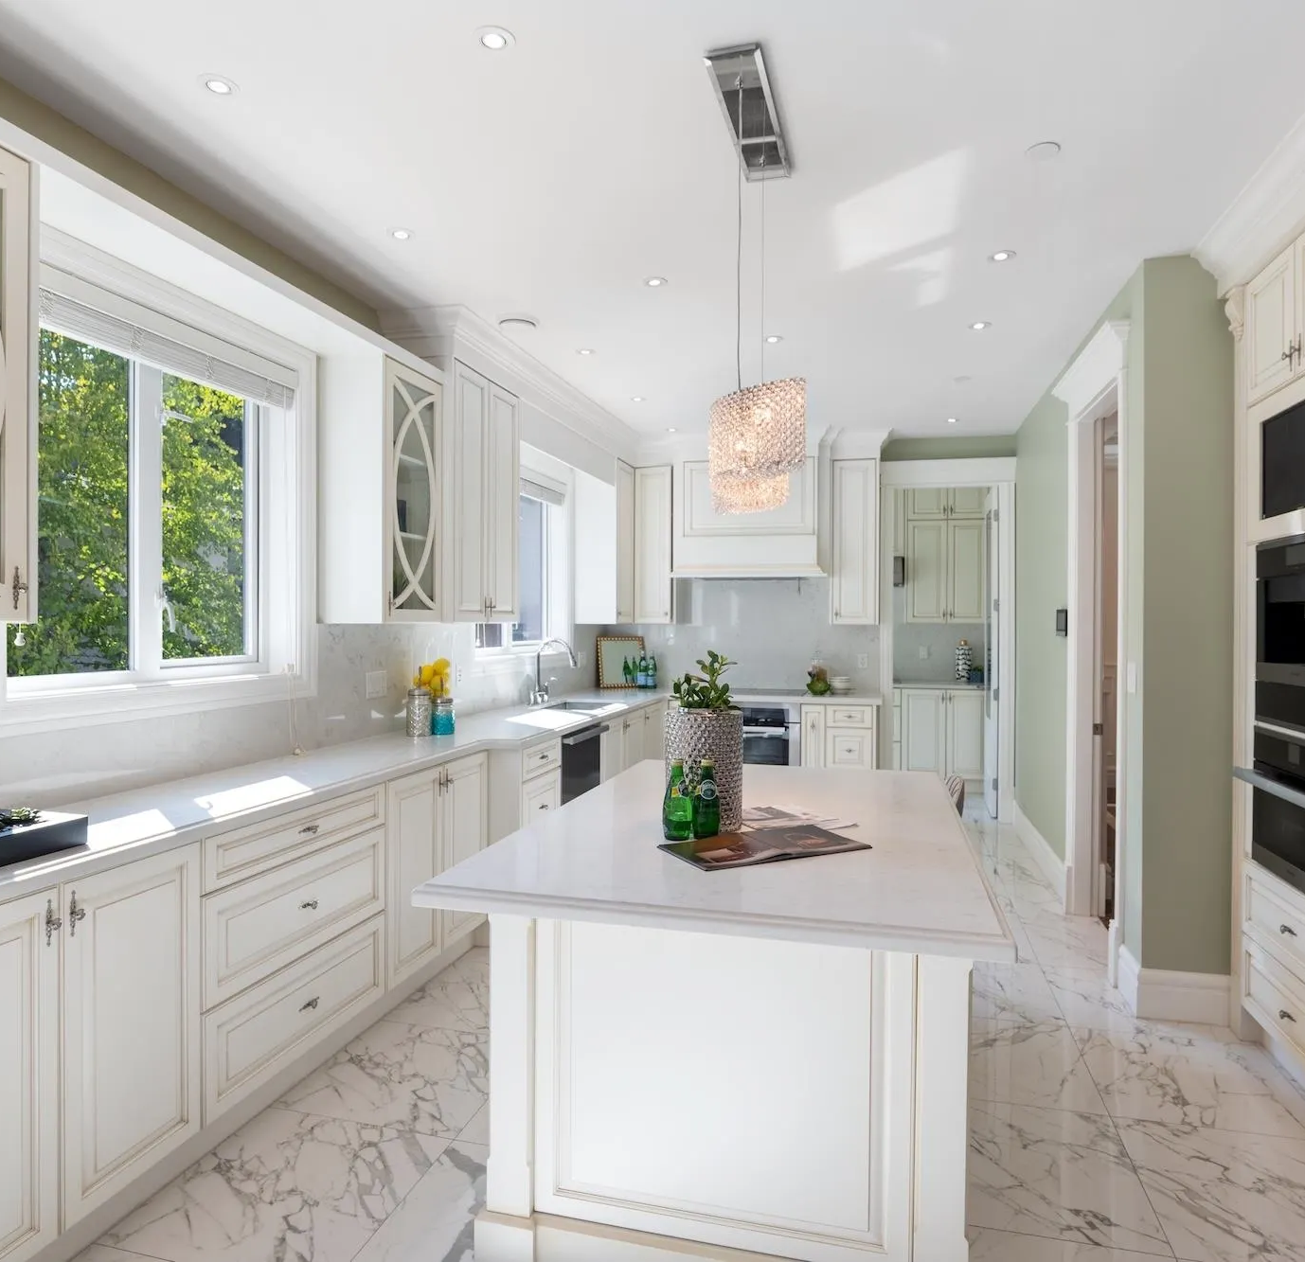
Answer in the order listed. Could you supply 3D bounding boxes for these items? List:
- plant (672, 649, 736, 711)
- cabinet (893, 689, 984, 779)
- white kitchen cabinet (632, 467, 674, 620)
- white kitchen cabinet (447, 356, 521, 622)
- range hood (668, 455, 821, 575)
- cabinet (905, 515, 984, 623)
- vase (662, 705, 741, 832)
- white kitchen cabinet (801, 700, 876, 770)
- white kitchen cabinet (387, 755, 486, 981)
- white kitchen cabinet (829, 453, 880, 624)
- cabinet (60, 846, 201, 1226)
[{"bbox_3d":[0.127,0.125,2.064,0.155,0.160,0.150,0,0,15],"label":"plant"},{"bbox_3d":[2.545,0.877,7.392,0.730,0.770,0.600,0,0,15],"label":"cabinet"},{"bbox_3d":[0.051,-0.628,6.404,0.285,1.152,0.330,0,0,16],"label":"white kitchen cabinet"},{"bbox_3d":[-0.939,-0.612,4.020,0.340,1.151,0.672,0,0,16],"label":"white kitchen cabinet"},{"bbox_3d":[0.717,-0.768,5.993,1.040,0.790,0.540,0,0,15],"label":"range hood"},{"bbox_3d":[2.622,-0.523,7.490,0.690,0.905,0.350,0,0,15],"label":"cabinet"},{"bbox_3d":[0.123,0.329,2.025,0.188,0.275,0.188,0,0,0],"label":"vase"},{"bbox_3d":[1.334,0.905,6.012,0.520,0.782,0.550,0,0,16],"label":"white kitchen cabinet"},{"bbox_3d":[-1.030,0.894,3.357,0.425,0.747,0.744,0,0,16],"label":"white kitchen cabinet"},{"bbox_3d":[1.450,-0.617,6.013,0.330,1.143,0.330,0,0,16],"label":"white kitchen cabinet"},{"bbox_3d":[-1.403,0.901,2.018,0.425,0.747,0.380,0,0,16],"label":"cabinet"}]

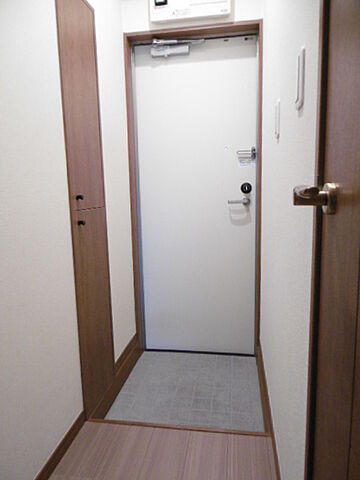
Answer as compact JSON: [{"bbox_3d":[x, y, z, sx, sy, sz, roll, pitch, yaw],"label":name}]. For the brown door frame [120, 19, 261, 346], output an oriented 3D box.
[{"bbox_3d":[0.095,-0.214,2.058,0.787,1.997,0.111,0,8,9],"label":"brown door frame"}]

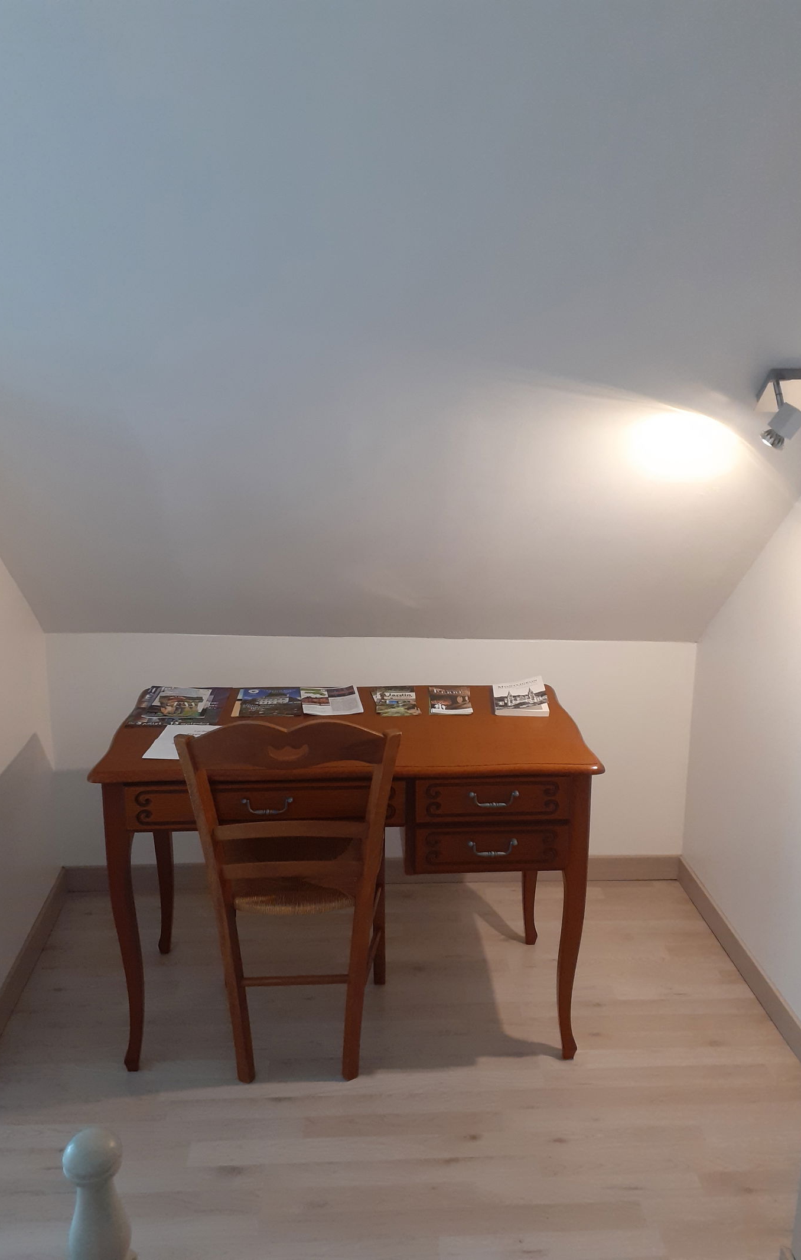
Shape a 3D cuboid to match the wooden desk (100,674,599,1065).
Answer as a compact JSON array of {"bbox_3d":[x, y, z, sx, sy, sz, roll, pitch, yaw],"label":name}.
[{"bbox_3d":[-0.129,0.598,2.488,1.107,0.766,0.592,0,15,-4],"label":"wooden desk"}]

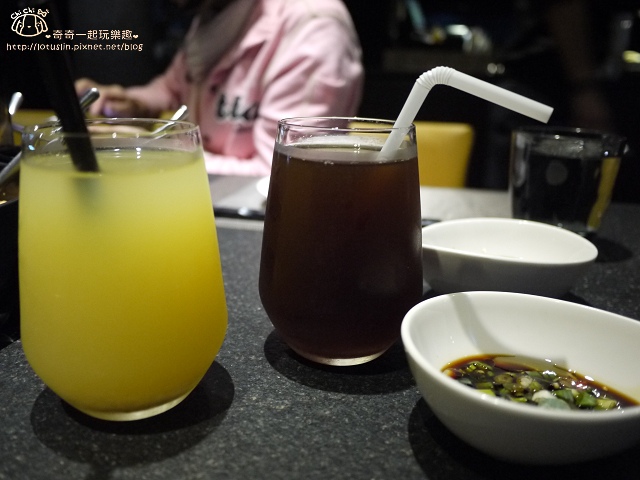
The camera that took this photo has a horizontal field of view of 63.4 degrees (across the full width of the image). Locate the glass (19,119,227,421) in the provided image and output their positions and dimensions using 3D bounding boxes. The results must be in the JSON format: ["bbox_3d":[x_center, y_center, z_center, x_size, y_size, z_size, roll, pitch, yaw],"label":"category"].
[{"bbox_3d":[-0.079,0.010,0.211,0.081,0.111,0.081,2,18,0],"label":"glass"}]

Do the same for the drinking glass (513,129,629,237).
[{"bbox_3d":[0.227,-0.056,0.488,0.096,0.087,0.096,2,18,0],"label":"drinking glass"}]

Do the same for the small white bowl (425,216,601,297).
[{"bbox_3d":[0.118,0.015,0.337,0.119,0.037,0.097,-2,18,-11],"label":"small white bowl"}]

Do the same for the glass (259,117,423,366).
[{"bbox_3d":[0.011,0.000,0.253,0.081,0.111,0.081,2,18,0],"label":"glass"}]

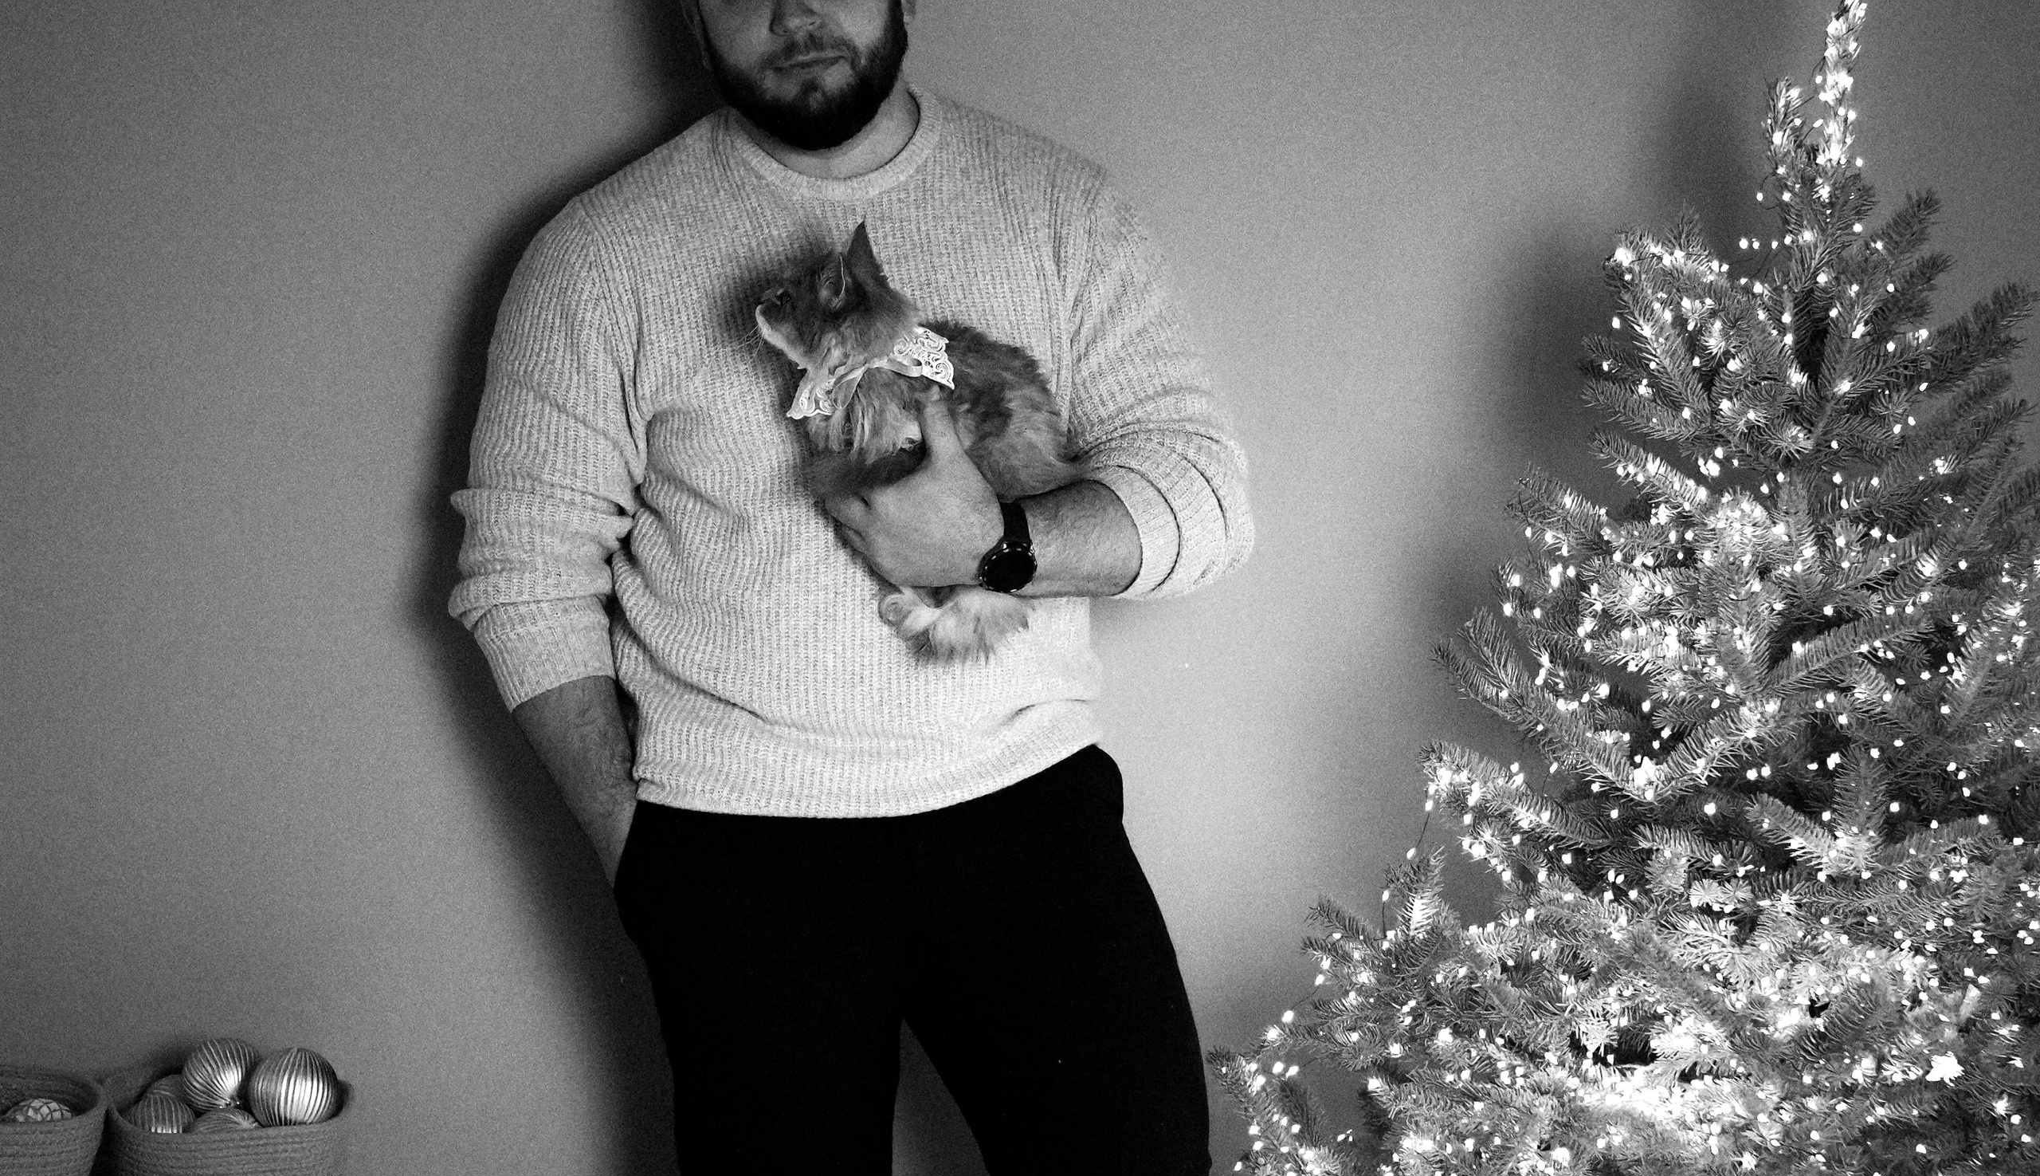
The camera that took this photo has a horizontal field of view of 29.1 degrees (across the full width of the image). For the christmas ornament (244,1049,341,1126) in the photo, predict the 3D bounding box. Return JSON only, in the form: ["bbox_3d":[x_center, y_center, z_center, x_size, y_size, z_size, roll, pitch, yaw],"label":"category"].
[{"bbox_3d":[-0.638,0.445,3.460,0.081,0.084,0.081,0,7,0],"label":"christmas ornament"}]

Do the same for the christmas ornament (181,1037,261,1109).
[{"bbox_3d":[-0.709,0.433,3.490,0.070,0.070,0.074,-13,45,-13],"label":"christmas ornament"}]

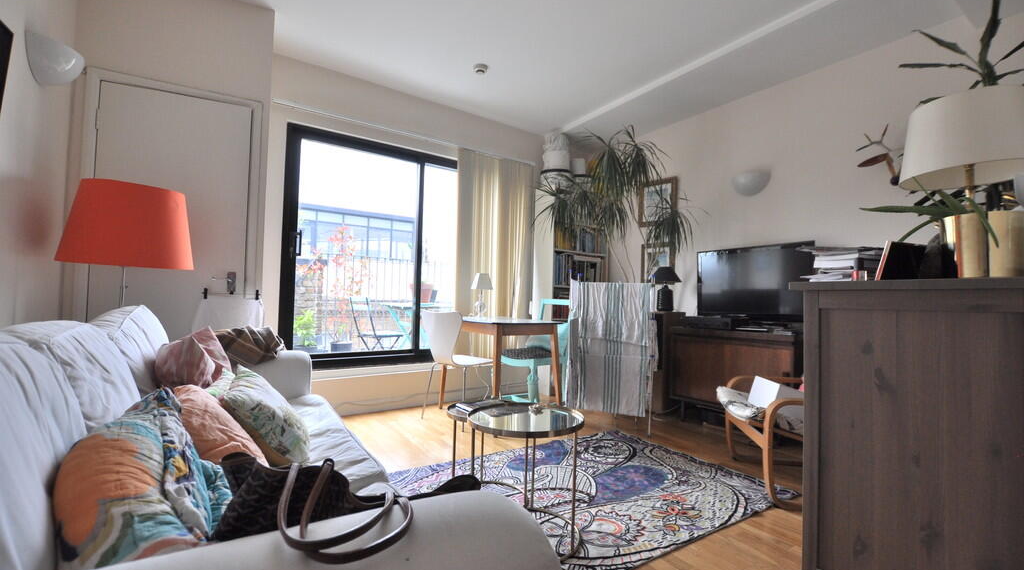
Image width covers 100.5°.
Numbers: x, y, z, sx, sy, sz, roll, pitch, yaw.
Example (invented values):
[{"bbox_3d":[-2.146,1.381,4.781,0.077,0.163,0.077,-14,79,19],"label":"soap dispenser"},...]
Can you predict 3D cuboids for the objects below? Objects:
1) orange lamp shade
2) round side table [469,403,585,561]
[{"bbox_3d":[-1.644,-0.253,1.850,0.450,0.338,0.450,3,-2,-34],"label":"orange lamp shade"},{"bbox_3d":[0.052,0.742,1.677,0.475,0.455,0.475,1,-2,0],"label":"round side table"}]

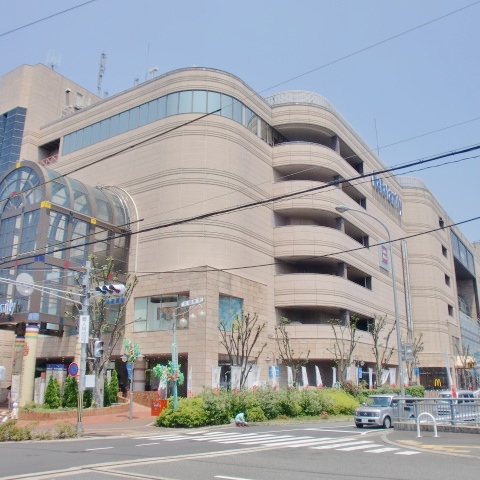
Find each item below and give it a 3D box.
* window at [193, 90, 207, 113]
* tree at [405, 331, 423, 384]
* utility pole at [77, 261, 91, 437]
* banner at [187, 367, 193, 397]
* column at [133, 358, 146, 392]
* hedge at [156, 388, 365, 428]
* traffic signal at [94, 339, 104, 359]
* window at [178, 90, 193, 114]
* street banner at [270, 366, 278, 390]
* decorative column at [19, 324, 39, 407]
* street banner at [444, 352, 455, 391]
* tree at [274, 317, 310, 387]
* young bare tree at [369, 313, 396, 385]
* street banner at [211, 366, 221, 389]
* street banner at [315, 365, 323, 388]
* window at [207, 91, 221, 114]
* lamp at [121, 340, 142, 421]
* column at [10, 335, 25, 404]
[{"bbox_3d":[-3.473,-11.917,44.683,1.240,2.190,0.120,0,-16,0],"label":"window"},{"bbox_3d":[16.850,12.012,50.133,2.000,6.050,2.100,-10,-19,32],"label":"tree"},{"bbox_3d":[-7.261,4.900,24.194,0.330,8.034,0.330,-12,-20,31],"label":"utility pole"},{"bbox_3d":[-2.956,8.334,30.378,0.120,1.740,0.500,-9,-18,29],"label":"banner"},{"bbox_3d":[-9.370,13.078,48.266,1.200,3.960,1.200,10,-19,-32],"label":"column"},{"bbox_3d":[1.831,10.719,33.540,14.600,2.000,3.200,14,-21,-38],"label":"hedge"},{"bbox_3d":[-6.500,5.082,24.037,0.280,0.783,0.420,-10,-20,32],"label":"traffic signal"},{"bbox_3d":[-5.312,-13.470,50.612,1.306,2.480,0.120,-2,-17,9],"label":"window"},{"bbox_3d":[2.308,9.154,33.991,0.500,1.700,0.120,5,-16,-17],"label":"street banner"},{"bbox_3d":[-16.257,9.644,39.889,1.000,6.230,1.000,-10,-19,32],"label":"decorative column"},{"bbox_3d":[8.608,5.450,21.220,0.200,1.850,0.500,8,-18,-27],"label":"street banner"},{"bbox_3d":[3.961,8.914,39.058,2.500,6.270,2.700,0,-16,0],"label":"tree"},{"bbox_3d":[12.538,10.748,45.862,2.300,8.303,2.300,-4,-17,15],"label":"young bare tree"},{"bbox_3d":[-1.478,8.601,31.549,0.600,1.730,0.100,2,-16,-5],"label":"street banner"},{"bbox_3d":[6.035,10.479,39.648,0.200,1.760,0.600,-15,-22,43],"label":"street banner"},{"bbox_3d":[-2.537,-13.534,50.854,1.415,2.493,0.120,6,-17,-17],"label":"window"},{"bbox_3d":[-7.434,9.613,35.729,1.400,5.350,0.600,-2,-17,8],"label":"lamp"},{"bbox_3d":[-17.327,9.930,40.109,0.820,5.080,0.820,-10,-19,32],"label":"column"}]

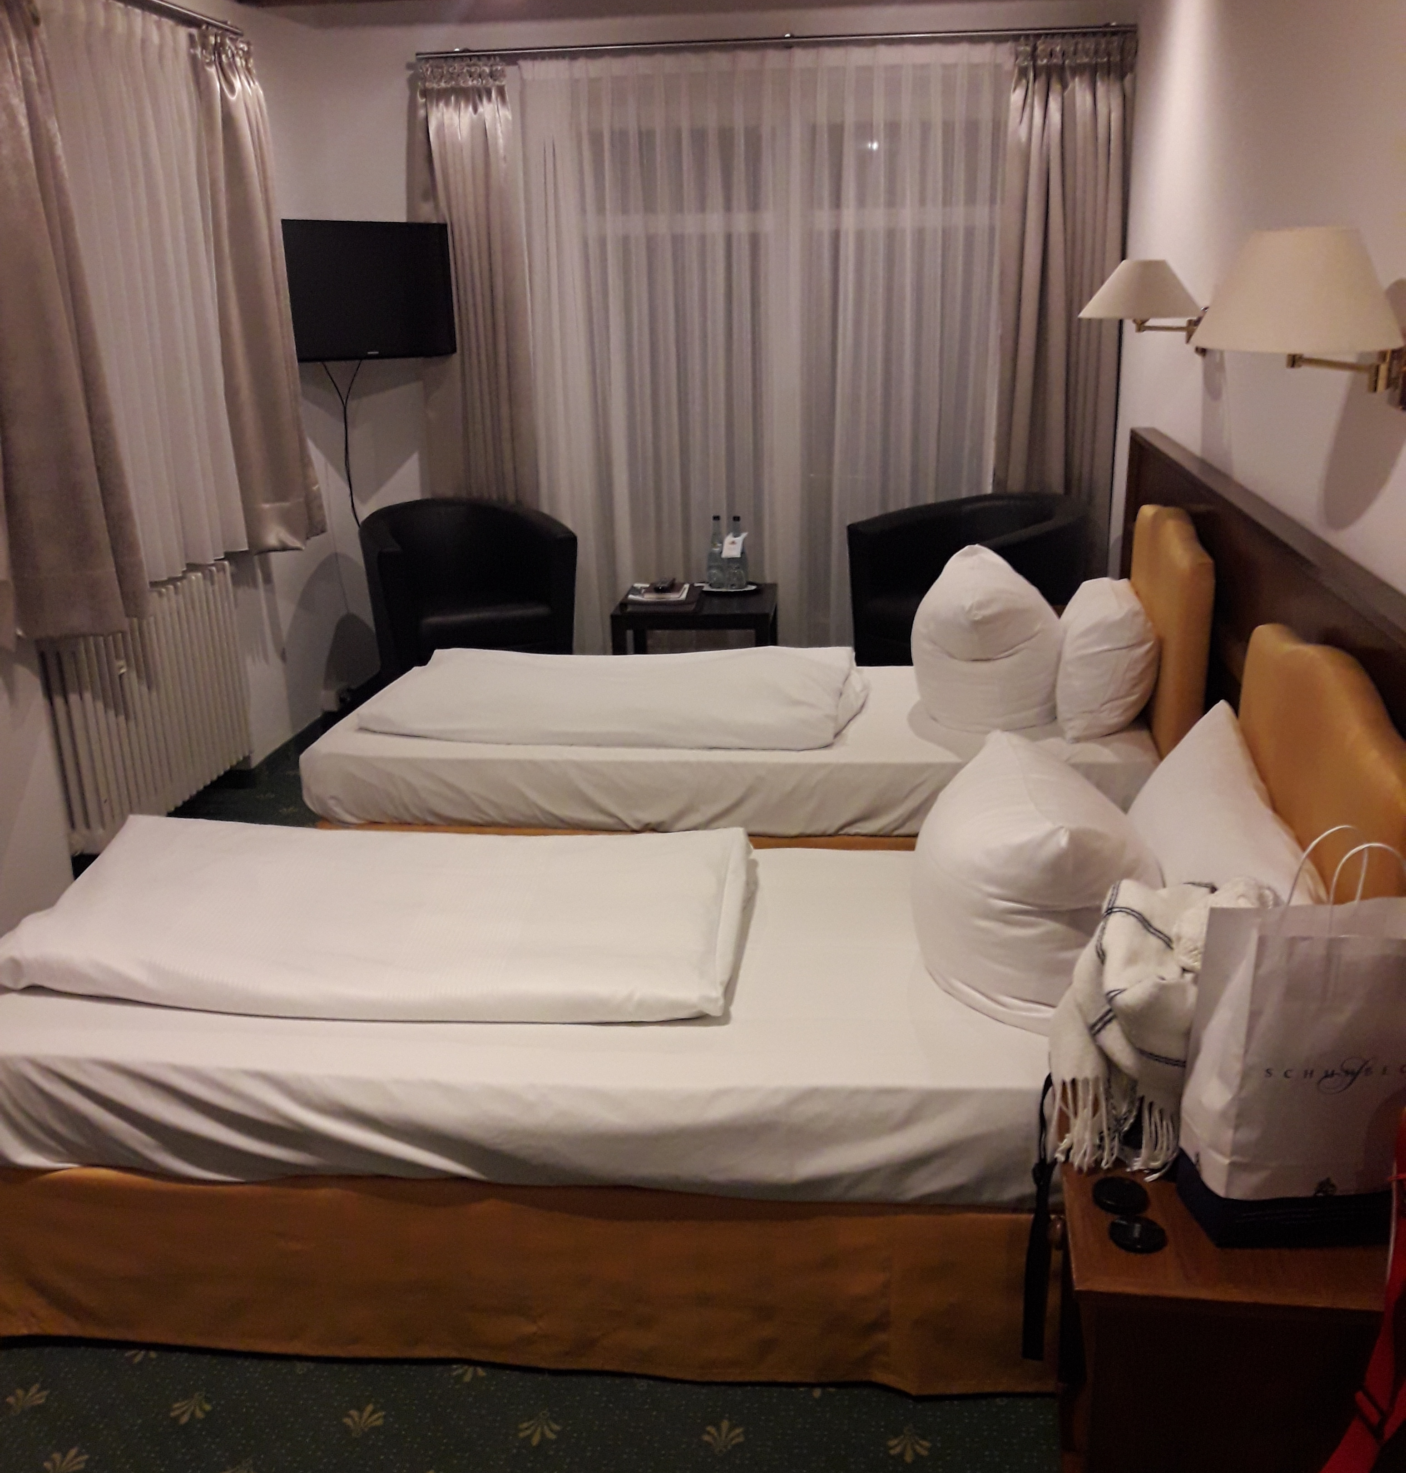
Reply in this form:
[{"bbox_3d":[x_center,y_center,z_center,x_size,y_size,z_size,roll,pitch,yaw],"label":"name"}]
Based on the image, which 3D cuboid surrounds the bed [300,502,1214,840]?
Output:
[{"bbox_3d":[0.143,-0.073,3.925,2.100,1.020,0.920,0,17,7],"label":"bed"}]

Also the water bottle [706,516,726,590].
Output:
[{"bbox_3d":[0.048,-0.681,5.604,0.066,0.277,0.066,0,17,7],"label":"water bottle"}]

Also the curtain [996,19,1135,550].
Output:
[{"bbox_3d":[1.328,-1.355,5.658,0.450,2.320,0.140,0,17,7],"label":"curtain"}]

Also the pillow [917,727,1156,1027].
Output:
[{"bbox_3d":[0.545,0.178,2.509,0.380,0.340,0.610,0,17,7],"label":"pillow"}]

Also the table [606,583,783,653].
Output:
[{"bbox_3d":[-0.013,-0.284,5.543,0.550,0.450,0.550,0,17,6],"label":"table"}]

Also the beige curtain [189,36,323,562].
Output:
[{"bbox_3d":[-1.451,-1.407,5.003,0.140,1.620,0.660,0,17,7],"label":"beige curtain"}]

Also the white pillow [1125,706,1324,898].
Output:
[{"bbox_3d":[0.803,0.184,2.395,0.200,0.370,0.730,14,18,3],"label":"white pillow"}]

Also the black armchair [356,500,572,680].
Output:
[{"bbox_3d":[-0.892,-0.491,5.831,0.740,0.760,0.680,-7,18,-15],"label":"black armchair"}]

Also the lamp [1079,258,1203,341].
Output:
[{"bbox_3d":[1.132,-1.084,3.836,0.360,0.230,0.320,0,17,6],"label":"lamp"}]

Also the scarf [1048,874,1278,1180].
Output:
[{"bbox_3d":[0.565,0.336,1.892,0.270,0.370,0.210,0,17,7],"label":"scarf"}]

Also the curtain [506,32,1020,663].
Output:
[{"bbox_3d":[0.240,-1.374,5.828,1.880,2.320,0.100,0,17,7],"label":"curtain"}]

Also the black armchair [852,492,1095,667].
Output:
[{"bbox_3d":[0.991,-0.442,5.420,0.650,0.770,0.710,-13,20,-32],"label":"black armchair"}]

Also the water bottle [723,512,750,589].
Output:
[{"bbox_3d":[0.127,-0.678,5.566,0.078,0.265,0.078,0,17,6],"label":"water bottle"}]

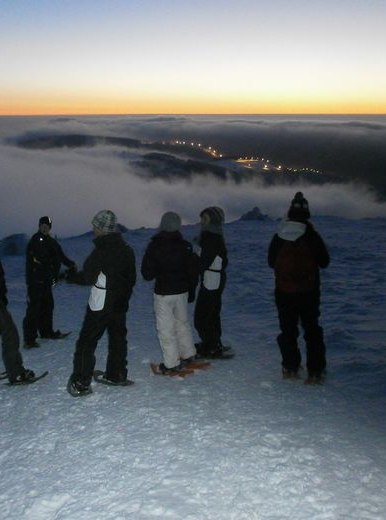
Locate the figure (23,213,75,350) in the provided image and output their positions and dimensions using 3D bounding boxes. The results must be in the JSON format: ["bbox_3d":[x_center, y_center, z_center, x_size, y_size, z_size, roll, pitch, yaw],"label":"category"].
[{"bbox_3d":[-1.951,0.270,7.304,0.680,1.770,0.550,-9,18,-31],"label":"figure"}]

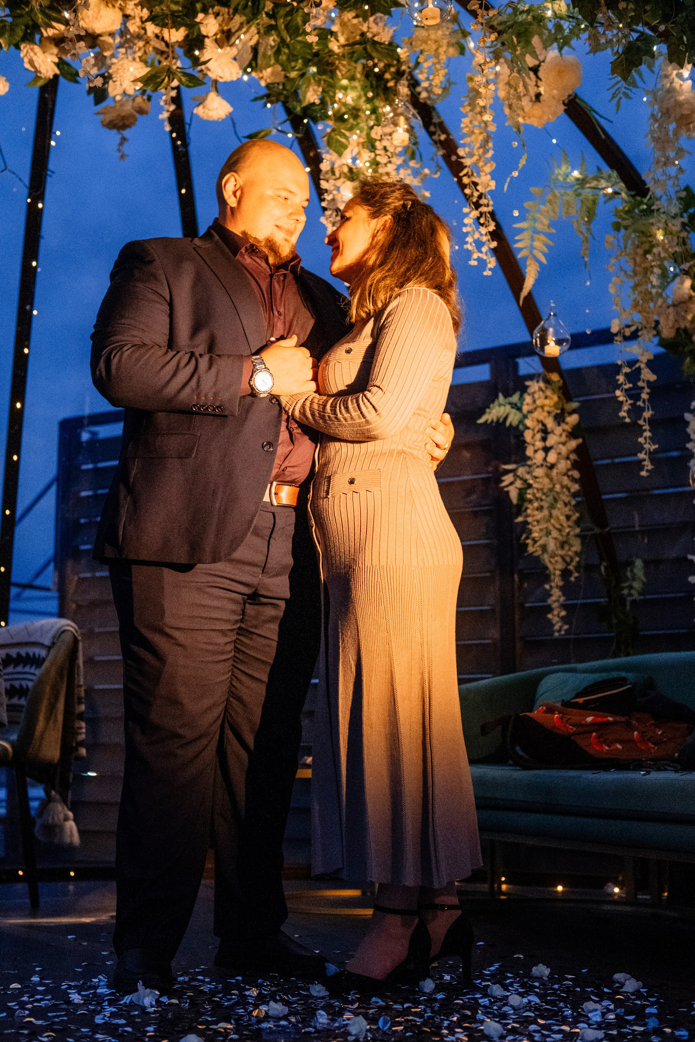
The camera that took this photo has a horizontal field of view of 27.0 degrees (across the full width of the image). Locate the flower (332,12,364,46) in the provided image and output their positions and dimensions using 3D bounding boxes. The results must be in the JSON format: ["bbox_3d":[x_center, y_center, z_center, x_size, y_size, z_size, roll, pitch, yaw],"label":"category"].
[{"bbox_3d":[0.002,-1.233,3.620,0.075,0.078,0.065,0,-8,0],"label":"flower"}]

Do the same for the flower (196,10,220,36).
[{"bbox_3d":[-0.344,-1.227,3.570,0.056,0.054,0.050,0,-8,0],"label":"flower"}]

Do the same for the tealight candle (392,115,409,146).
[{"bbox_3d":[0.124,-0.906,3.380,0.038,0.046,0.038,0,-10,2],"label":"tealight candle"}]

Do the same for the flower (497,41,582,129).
[{"bbox_3d":[0.491,-1.115,3.700,0.215,0.210,0.160,0,-9,0],"label":"flower"}]

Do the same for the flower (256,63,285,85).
[{"bbox_3d":[-0.182,-1.050,3.400,0.070,0.052,0.060,0,-9,0],"label":"flower"}]

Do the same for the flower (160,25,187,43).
[{"bbox_3d":[-0.435,-1.219,3.620,0.062,0.042,0.055,1,-8,-10],"label":"flower"}]

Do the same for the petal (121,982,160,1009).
[{"bbox_3d":[-0.394,0.890,2.724,0.068,0.042,0.055,0,-8,0],"label":"petal"}]

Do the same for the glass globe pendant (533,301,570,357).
[{"bbox_3d":[0.487,-0.457,3.450,0.092,0.136,0.092,0,-9,0],"label":"glass globe pendant"}]

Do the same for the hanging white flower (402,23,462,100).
[{"bbox_3d":[0.218,-1.178,3.700,0.148,0.190,0.130,0,-9,0],"label":"hanging white flower"}]

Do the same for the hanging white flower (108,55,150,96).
[{"bbox_3d":[-0.516,-1.053,3.420,0.100,0.090,0.085,0,-9,0],"label":"hanging white flower"}]

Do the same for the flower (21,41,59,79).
[{"bbox_3d":[-0.748,-1.122,3.520,0.086,0.080,0.075,-3,-8,20],"label":"flower"}]

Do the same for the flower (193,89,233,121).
[{"bbox_3d":[-0.329,-1.011,3.520,0.088,0.058,0.085,1,-8,-10],"label":"flower"}]

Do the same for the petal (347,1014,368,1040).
[{"bbox_3d":[0.017,0.836,2.390,0.033,0.033,0.030,0,-9,0],"label":"petal"}]

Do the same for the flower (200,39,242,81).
[{"bbox_3d":[-0.308,-1.120,3.520,0.092,0.088,0.085,3,-8,-20],"label":"flower"}]

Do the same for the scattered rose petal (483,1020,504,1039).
[{"bbox_3d":[0.241,0.840,2.390,0.035,0.026,0.032,0,-9,0],"label":"scattered rose petal"}]

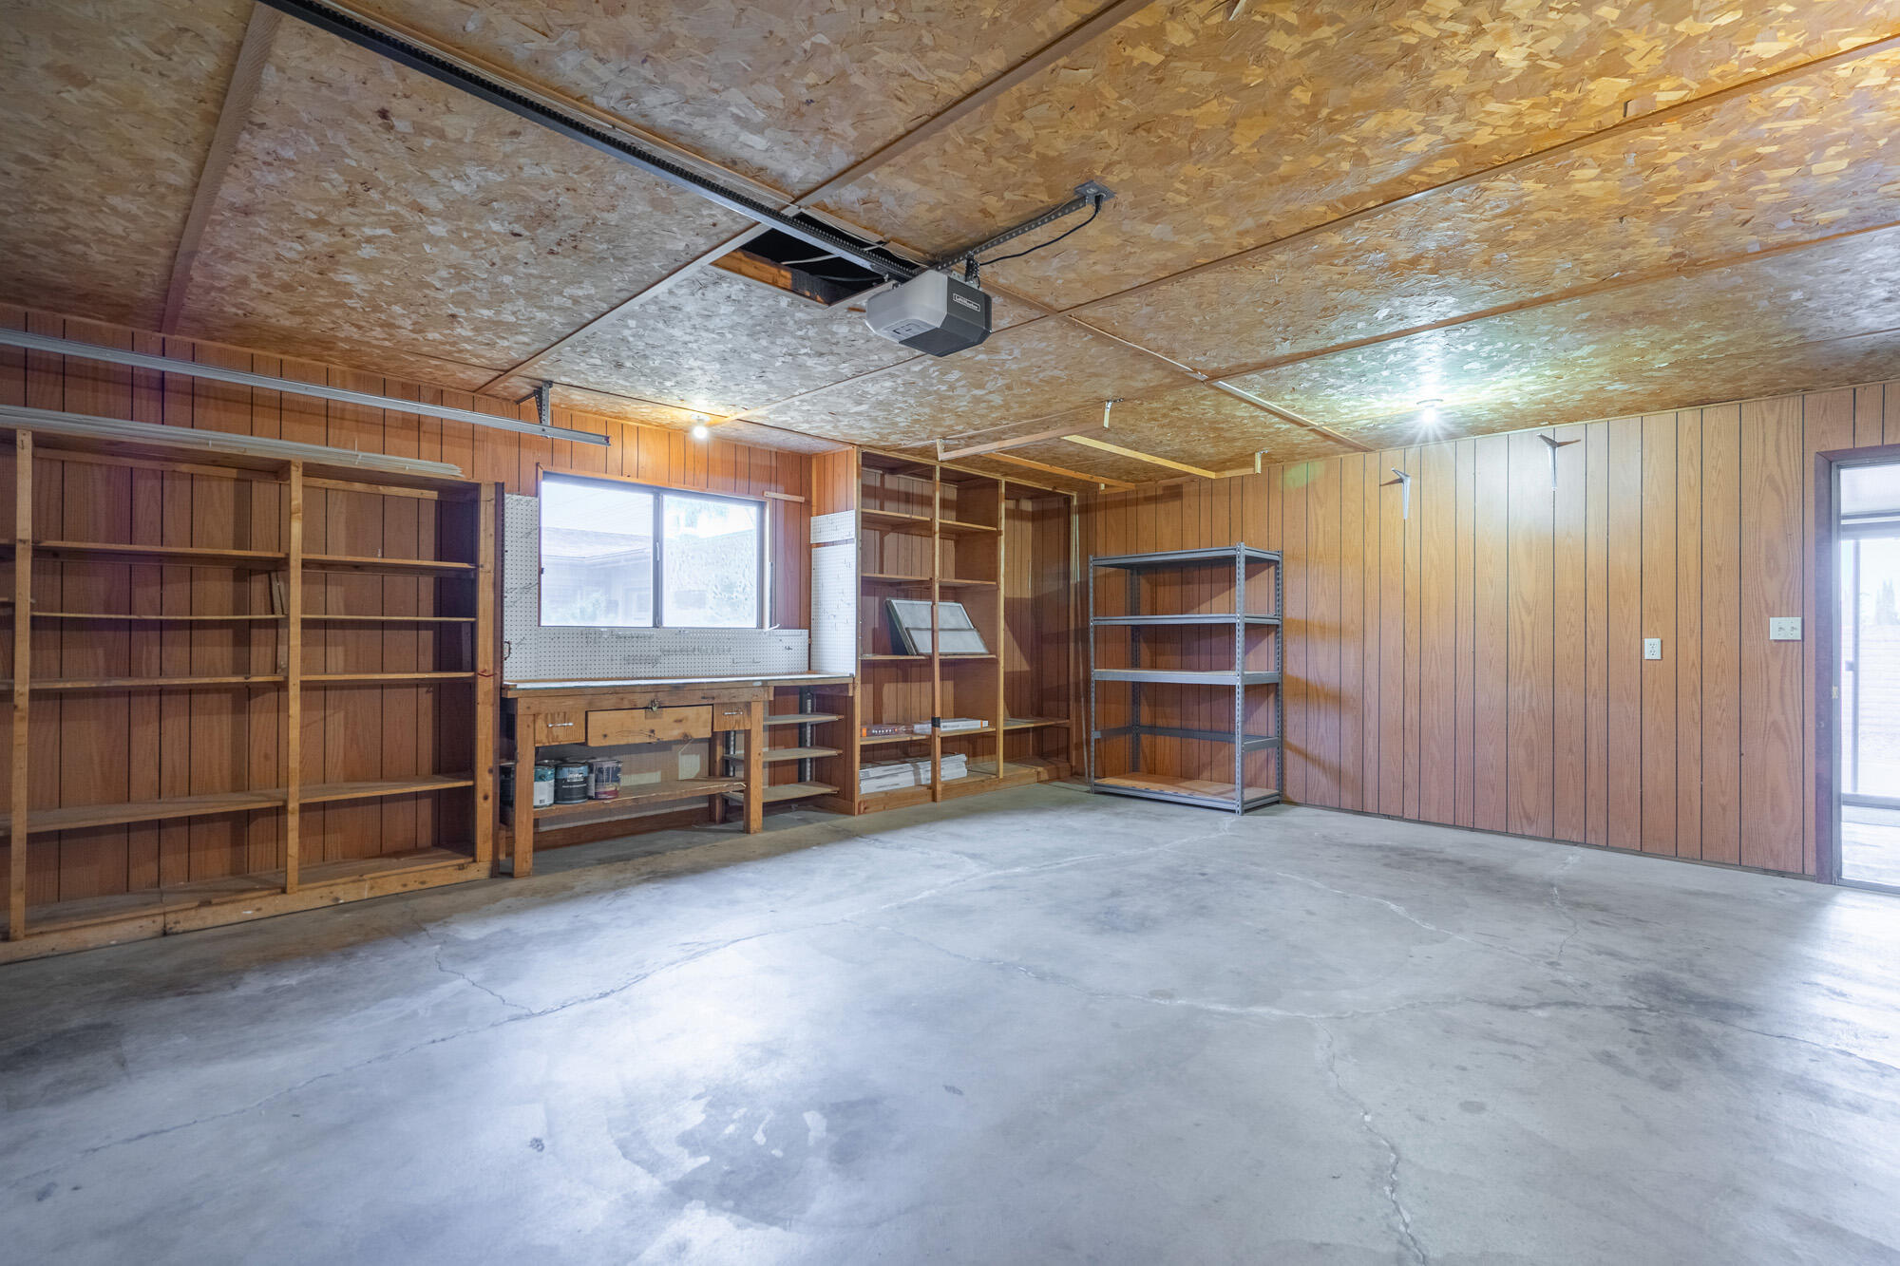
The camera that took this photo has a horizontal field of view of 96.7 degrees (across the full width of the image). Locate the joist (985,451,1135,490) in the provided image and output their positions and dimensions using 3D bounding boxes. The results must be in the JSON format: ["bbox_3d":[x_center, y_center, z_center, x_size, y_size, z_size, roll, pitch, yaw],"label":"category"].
[{"bbox_3d":[0.786,-1.109,5.801,0.048,0.038,1.748,0,0,45],"label":"joist"}]

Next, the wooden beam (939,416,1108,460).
[{"bbox_3d":[0.401,-1.114,4.923,1.251,0.038,0.048,0,0,45],"label":"wooden beam"}]

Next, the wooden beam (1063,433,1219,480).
[{"bbox_3d":[1.233,-1.109,5.333,0.048,0.038,1.736,0,0,45],"label":"wooden beam"}]

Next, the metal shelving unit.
[{"bbox_3d":[1.738,0.314,6.305,1.218,1.823,0.634,0,0,45],"label":"metal shelving unit"}]

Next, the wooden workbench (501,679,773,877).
[{"bbox_3d":[-1.782,0.739,4.793,0.479,0.934,1.508,0,0,45],"label":"wooden workbench"}]

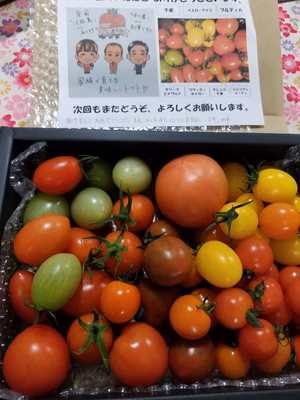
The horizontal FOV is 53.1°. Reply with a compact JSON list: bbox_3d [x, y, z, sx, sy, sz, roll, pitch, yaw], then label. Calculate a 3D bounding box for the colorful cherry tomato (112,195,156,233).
[{"bbox_3d":[-0.013,0.011,0.244,0.033,0.031,0.033,0,71,-2],"label":"colorful cherry tomato"}]

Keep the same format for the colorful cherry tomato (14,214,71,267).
[{"bbox_3d":[-0.092,0.035,0.257,0.053,0.038,0.038,-37,99,-12],"label":"colorful cherry tomato"}]

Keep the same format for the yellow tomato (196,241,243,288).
[{"bbox_3d":[0.059,0.054,0.253,0.045,0.034,0.034,45,99,10],"label":"yellow tomato"}]

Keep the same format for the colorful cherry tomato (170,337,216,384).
[{"bbox_3d":[0.032,0.119,0.223,0.034,0.033,0.034,0,71,-2],"label":"colorful cherry tomato"}]

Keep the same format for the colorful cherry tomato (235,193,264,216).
[{"bbox_3d":[0.095,0.009,0.284,0.031,0.034,0.031,0,74,-3],"label":"colorful cherry tomato"}]

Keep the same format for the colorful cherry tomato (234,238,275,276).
[{"bbox_3d":[0.092,0.050,0.263,0.033,0.033,0.033,0,74,-3],"label":"colorful cherry tomato"}]

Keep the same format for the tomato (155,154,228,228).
[{"bbox_3d":[0.033,-0.007,0.236,0.057,0.054,0.057,0,70,-2],"label":"tomato"}]

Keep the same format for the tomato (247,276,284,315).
[{"bbox_3d":[0.100,0.082,0.258,0.032,0.032,0.032,0,78,31],"label":"tomato"}]

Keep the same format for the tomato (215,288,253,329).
[{"bbox_3d":[0.071,0.091,0.251,0.033,0.034,0.034,13,96,29],"label":"tomato"}]

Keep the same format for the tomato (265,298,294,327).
[{"bbox_3d":[0.091,0.079,0.221,0.027,0.027,0.027,0,70,-2],"label":"tomato"}]

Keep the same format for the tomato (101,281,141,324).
[{"bbox_3d":[-0.020,0.069,0.202,0.026,0.026,0.027,0,70,-2],"label":"tomato"}]

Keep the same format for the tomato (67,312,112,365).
[{"bbox_3d":[-0.042,0.097,0.211,0.030,0.030,0.030,0,70,-2],"label":"tomato"}]

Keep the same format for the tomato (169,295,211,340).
[{"bbox_3d":[0.029,0.083,0.213,0.029,0.028,0.029,0,71,-2],"label":"tomato"}]

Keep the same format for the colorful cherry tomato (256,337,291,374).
[{"bbox_3d":[0.085,0.108,0.210,0.026,0.026,0.026,0,70,-2],"label":"colorful cherry tomato"}]

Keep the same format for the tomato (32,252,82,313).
[{"bbox_3d":[-0.066,0.059,0.213,0.031,0.031,0.042,23,83,6],"label":"tomato"}]

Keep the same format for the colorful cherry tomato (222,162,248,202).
[{"bbox_3d":[0.070,-0.015,0.255,0.029,0.031,0.033,0,70,-2],"label":"colorful cherry tomato"}]

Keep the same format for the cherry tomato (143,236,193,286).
[{"bbox_3d":[0.013,0.044,0.213,0.034,0.033,0.034,0,70,-2],"label":"cherry tomato"}]

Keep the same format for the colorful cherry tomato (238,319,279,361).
[{"bbox_3d":[0.077,0.100,0.213,0.028,0.027,0.028,0,71,-2],"label":"colorful cherry tomato"}]

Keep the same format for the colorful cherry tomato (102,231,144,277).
[{"bbox_3d":[-0.021,0.041,0.231,0.032,0.031,0.032,0,71,-2],"label":"colorful cherry tomato"}]

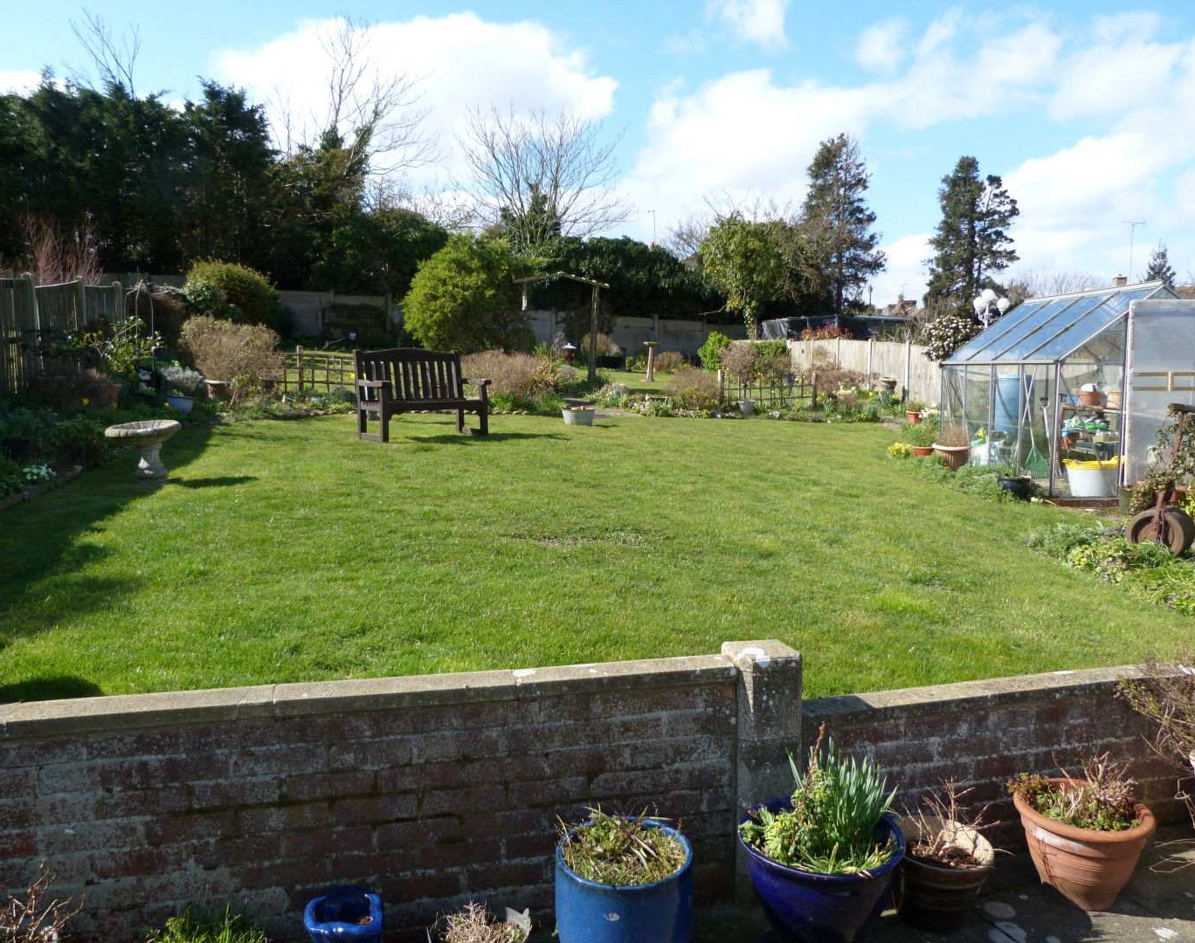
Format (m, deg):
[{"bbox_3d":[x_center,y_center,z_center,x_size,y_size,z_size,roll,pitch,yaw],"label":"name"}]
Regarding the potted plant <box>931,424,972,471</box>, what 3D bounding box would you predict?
[{"bbox_3d":[3.861,-0.241,9.900,0.390,0.500,0.390,-1,6,0],"label":"potted plant"}]

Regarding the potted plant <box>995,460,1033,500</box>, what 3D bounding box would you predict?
[{"bbox_3d":[3.880,0.078,8.450,0.310,0.360,0.310,-1,6,0],"label":"potted plant"}]

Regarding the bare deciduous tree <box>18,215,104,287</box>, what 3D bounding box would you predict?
[{"bbox_3d":[-9.147,-2.926,15.500,1.500,3.000,1.400,-1,6,0],"label":"bare deciduous tree"}]

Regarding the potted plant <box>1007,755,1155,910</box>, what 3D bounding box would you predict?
[{"bbox_3d":[1.333,0.972,2.497,0.360,0.390,0.360,-1,6,0],"label":"potted plant"}]

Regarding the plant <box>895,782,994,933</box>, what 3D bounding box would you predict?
[{"bbox_3d":[0.941,1.047,2.514,0.285,0.388,0.285,-1,7,0],"label":"plant"}]

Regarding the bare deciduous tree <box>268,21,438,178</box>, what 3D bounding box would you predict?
[{"bbox_3d":[-8.800,-10.478,33.000,6.000,12.200,5.500,-1,6,0],"label":"bare deciduous tree"}]

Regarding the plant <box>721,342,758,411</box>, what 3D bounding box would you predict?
[{"bbox_3d":[2.441,-1.609,15.724,0.646,1.210,0.620,-1,7,0],"label":"plant"}]

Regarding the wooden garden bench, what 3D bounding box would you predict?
[{"bbox_3d":[-1.857,-0.820,9.641,1.240,0.910,0.600,-6,9,-40],"label":"wooden garden bench"}]

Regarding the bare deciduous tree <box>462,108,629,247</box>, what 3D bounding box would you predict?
[{"bbox_3d":[-1.997,-9.428,36.159,6.813,9.971,6.600,-1,7,0],"label":"bare deciduous tree"}]

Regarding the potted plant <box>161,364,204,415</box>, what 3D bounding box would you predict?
[{"bbox_3d":[-4.902,-0.973,10.750,0.470,0.596,0.470,-1,7,0],"label":"potted plant"}]

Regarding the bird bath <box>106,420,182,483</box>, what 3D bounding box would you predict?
[{"bbox_3d":[-3.245,-0.141,6.500,0.490,0.430,0.490,-1,6,0],"label":"bird bath"}]

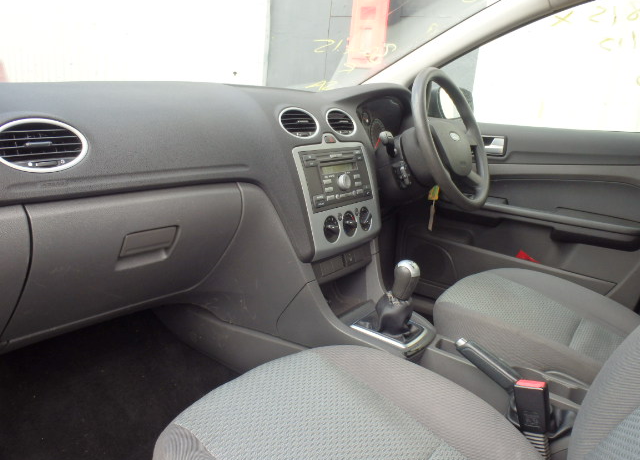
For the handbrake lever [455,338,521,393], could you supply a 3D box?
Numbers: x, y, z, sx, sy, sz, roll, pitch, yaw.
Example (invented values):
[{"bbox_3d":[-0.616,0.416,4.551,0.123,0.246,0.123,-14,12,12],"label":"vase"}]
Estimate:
[{"bbox_3d":[0.281,0.224,0.840,0.142,0.035,0.032,36,28,24],"label":"handbrake lever"}]

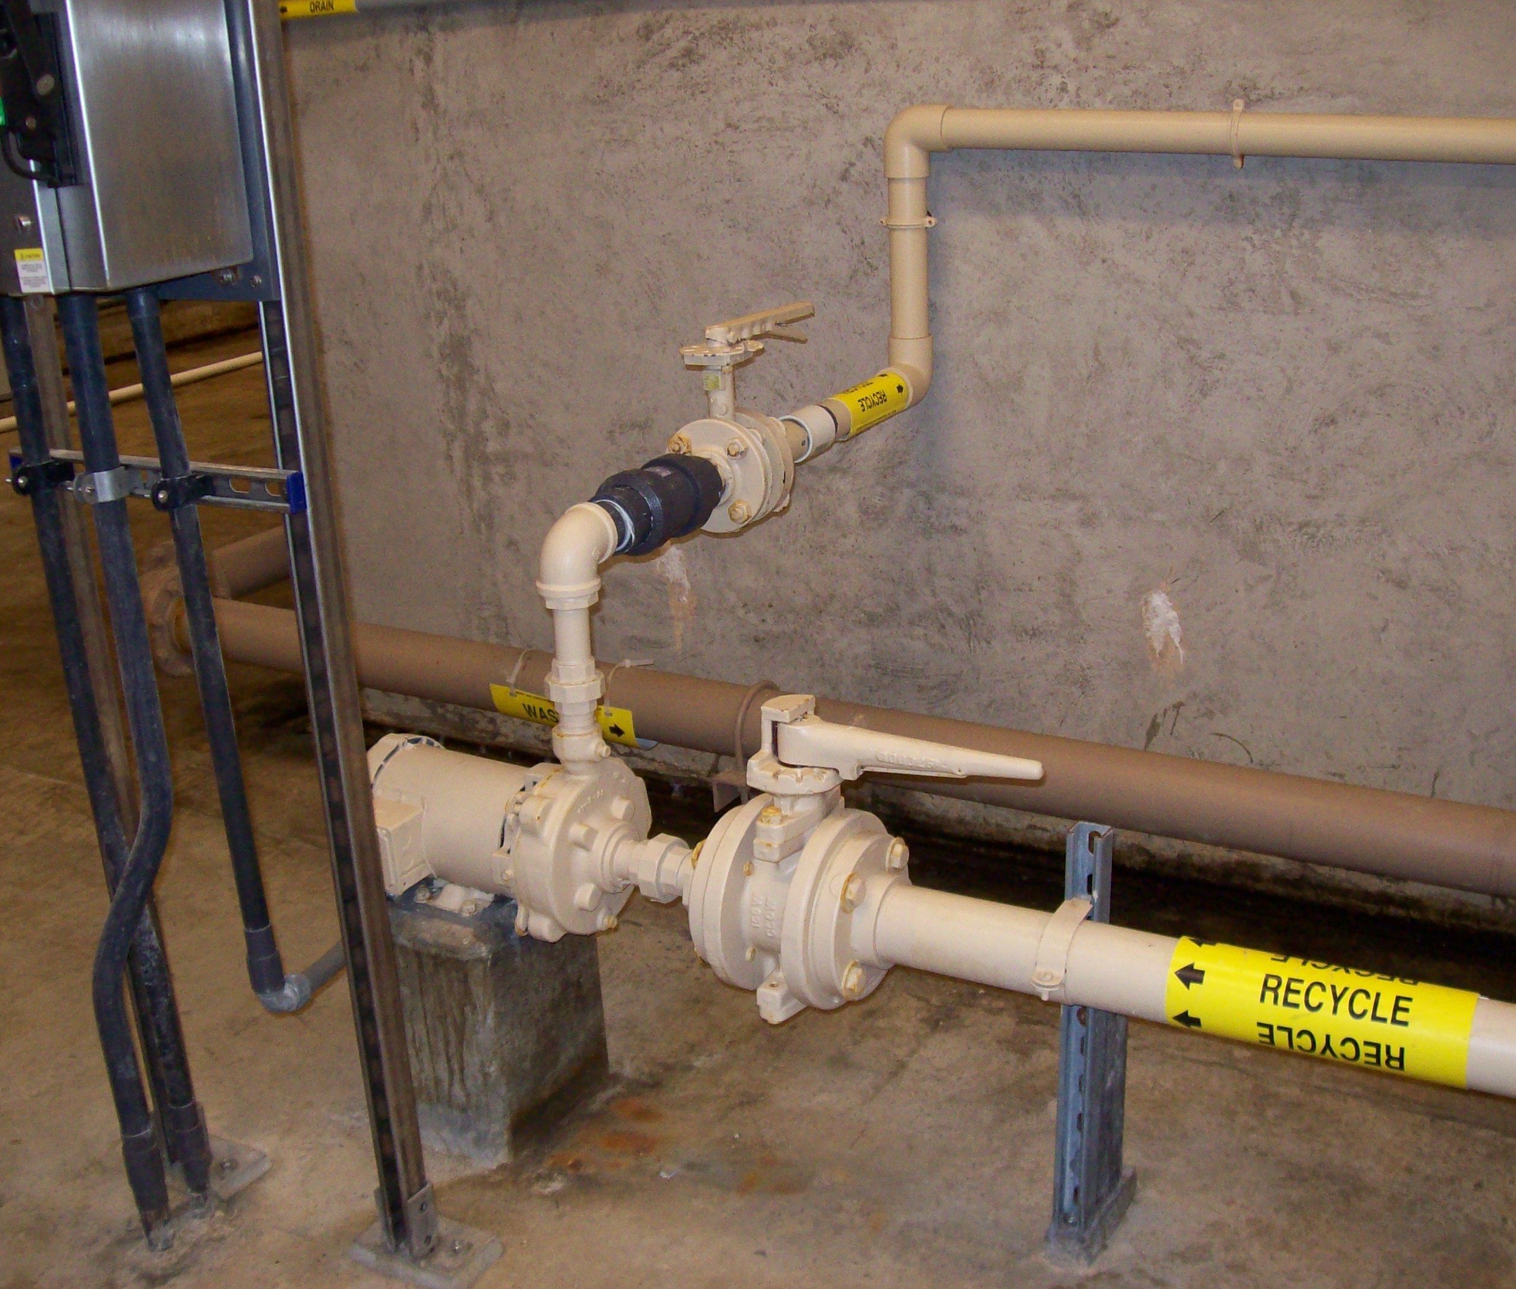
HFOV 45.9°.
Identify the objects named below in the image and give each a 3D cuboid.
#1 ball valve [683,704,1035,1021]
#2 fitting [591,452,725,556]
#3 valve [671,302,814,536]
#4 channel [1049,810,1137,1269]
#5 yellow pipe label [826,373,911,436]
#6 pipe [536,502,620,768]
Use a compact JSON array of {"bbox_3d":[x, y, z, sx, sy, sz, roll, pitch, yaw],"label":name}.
[{"bbox_3d":[0.136,0.249,1.977,0.373,0.389,0.239,9,23,27],"label":"ball valve"},{"bbox_3d":[-0.134,-0.168,2.179,0.104,0.104,0.244,9,23,27],"label":"fitting"},{"bbox_3d":[0.000,-0.312,2.393,0.155,0.287,0.323,9,23,27],"label":"valve"},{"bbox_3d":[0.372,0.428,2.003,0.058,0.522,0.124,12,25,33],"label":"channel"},{"bbox_3d":[0.164,-0.357,2.687,0.066,0.066,0.202,9,23,27],"label":"yellow pipe label"},{"bbox_3d":[-0.205,-0.018,2.079,0.072,0.295,0.092,9,23,27],"label":"pipe"}]

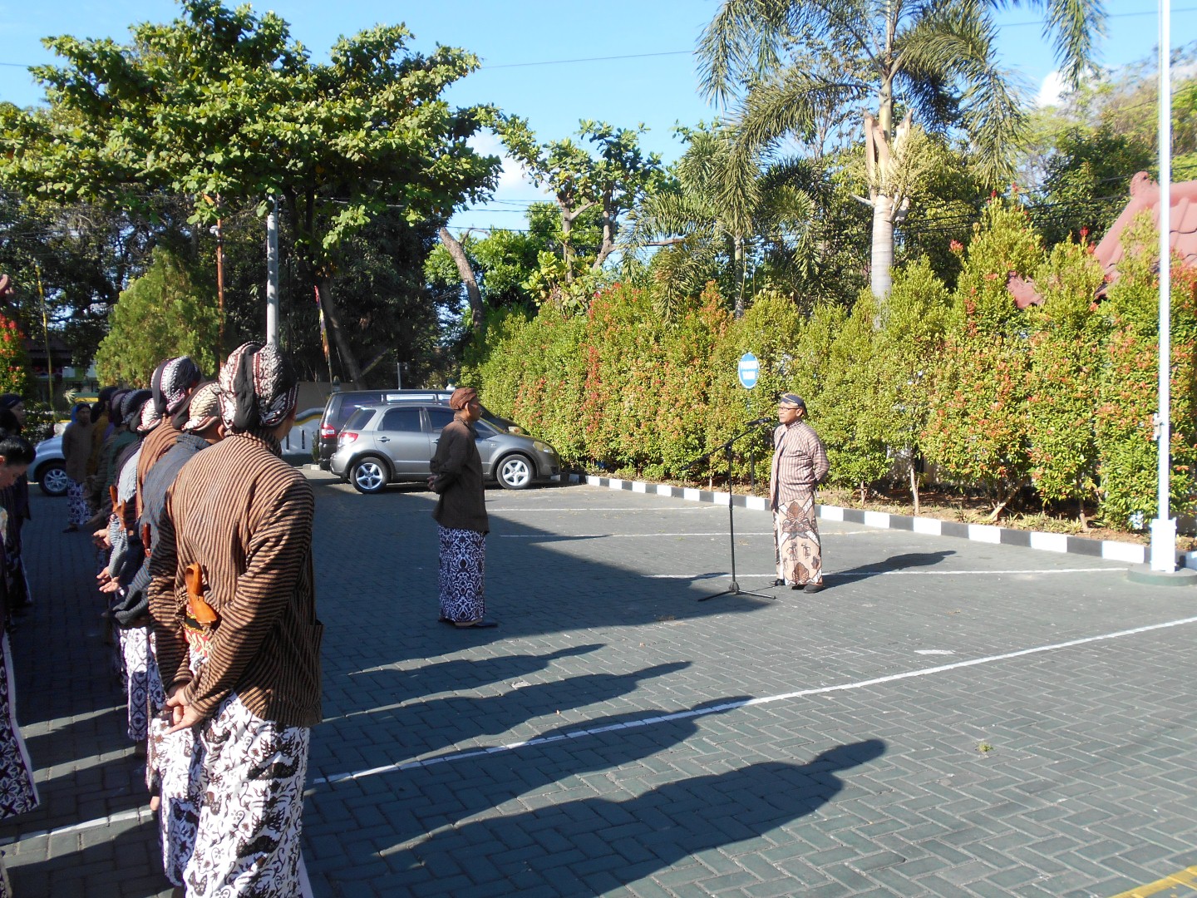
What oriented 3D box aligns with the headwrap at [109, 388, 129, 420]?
[{"bbox_3d":[-2.890,-0.270,6.300,0.240,0.240,0.190,-2,3,-37],"label":"headwrap"}]

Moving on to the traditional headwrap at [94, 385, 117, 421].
[{"bbox_3d":[-3.510,-0.320,7.400,0.250,0.250,0.190,-2,3,-37],"label":"traditional headwrap"}]

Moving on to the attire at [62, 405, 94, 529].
[{"bbox_3d":[-6.550,0.220,13.100,0.460,1.520,0.340,-2,3,-43],"label":"attire"}]

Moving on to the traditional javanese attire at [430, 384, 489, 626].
[{"bbox_3d":[-0.975,0.405,7.270,0.380,1.640,0.500,-1,2,-20],"label":"traditional javanese attire"}]

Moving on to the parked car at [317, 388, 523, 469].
[{"bbox_3d":[-3.600,-0.300,22.000,4.400,1.790,1.740,-1,2,-17],"label":"parked car"}]

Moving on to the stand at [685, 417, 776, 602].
[{"bbox_3d":[1.080,0.465,8.420,0.840,1.430,0.580,-1,2,-26],"label":"stand"}]

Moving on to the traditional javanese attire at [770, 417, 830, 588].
[{"bbox_3d":[1.700,0.450,8.740,0.380,1.450,0.500,-1,2,-28],"label":"traditional javanese attire"}]

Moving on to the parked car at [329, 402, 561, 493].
[{"bbox_3d":[-2.900,-0.072,18.950,4.140,1.605,1.755,-1,2,-17],"label":"parked car"}]

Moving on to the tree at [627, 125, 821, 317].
[{"bbox_3d":[2.550,-2.900,21.500,3.900,7.100,3.900,0,2,0],"label":"tree"}]

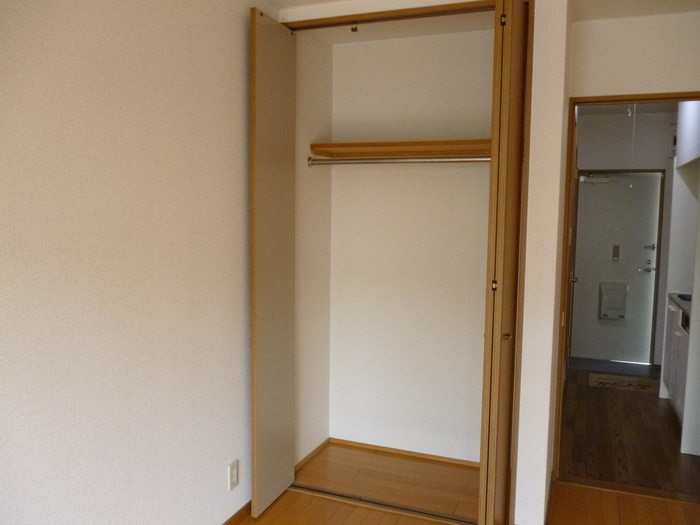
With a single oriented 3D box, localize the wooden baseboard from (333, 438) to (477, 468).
[{"bbox_3d":[0.382,1.118,3.280,1.092,0.036,0.013,3,5,21],"label":"wooden baseboard"}]

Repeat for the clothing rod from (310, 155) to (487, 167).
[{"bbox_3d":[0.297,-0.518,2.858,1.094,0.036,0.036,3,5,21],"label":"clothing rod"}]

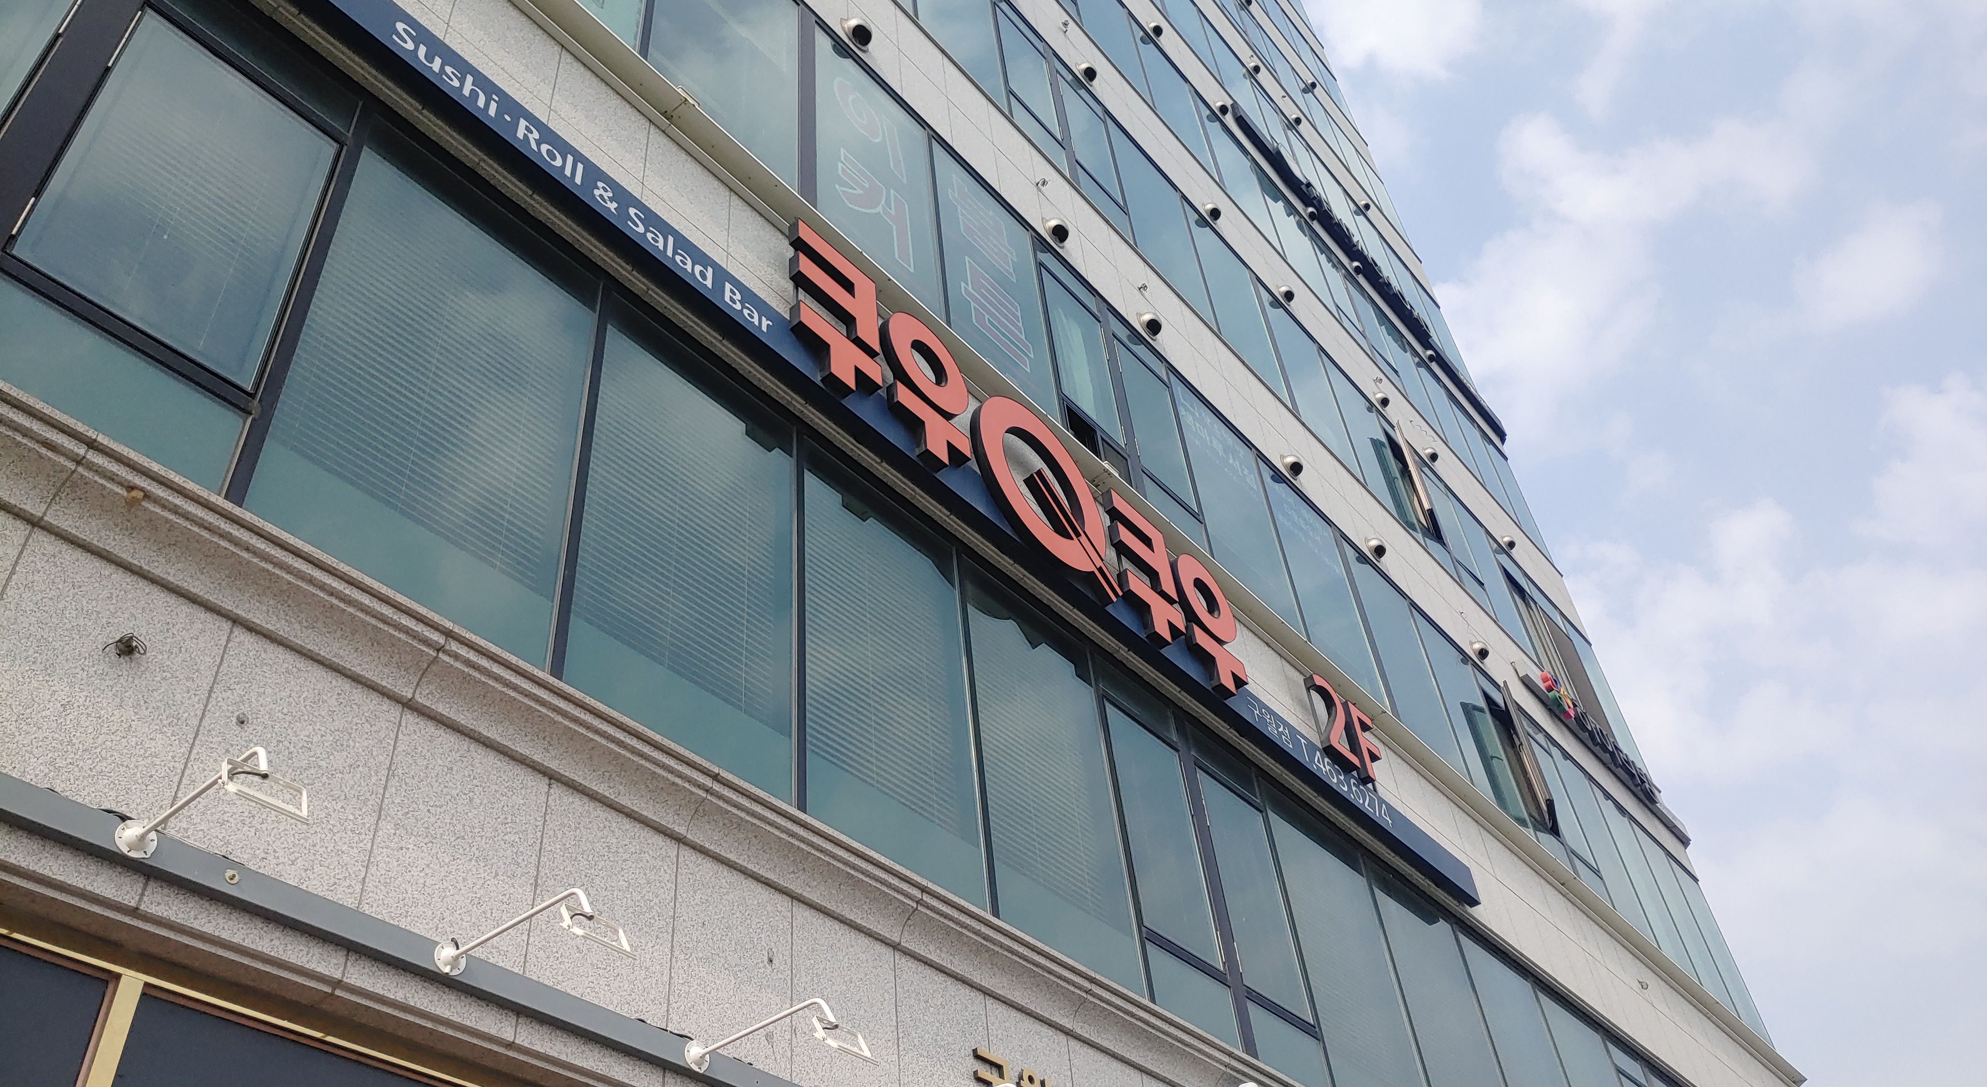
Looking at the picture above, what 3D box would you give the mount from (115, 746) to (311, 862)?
[{"bbox_3d":[-1.803,0.615,3.390,0.660,0.280,0.190,-32,-49,26],"label":"mount"}]

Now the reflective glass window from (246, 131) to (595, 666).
[{"bbox_3d":[-2.010,-0.573,5.507,0.100,2.014,1.129,-32,-49,26],"label":"reflective glass window"}]

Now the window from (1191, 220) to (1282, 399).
[{"bbox_3d":[2.524,-2.532,15.707,0.100,2.223,1.179,-32,-49,26],"label":"window"}]

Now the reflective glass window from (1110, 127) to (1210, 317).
[{"bbox_3d":[1.782,-3.489,16.120,0.100,2.359,1.308,-32,-49,25],"label":"reflective glass window"}]

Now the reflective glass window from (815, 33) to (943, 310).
[{"bbox_3d":[-0.805,-2.611,10.373,0.100,2.226,1.191,-32,-49,25],"label":"reflective glass window"}]

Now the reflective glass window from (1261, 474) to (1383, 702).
[{"bbox_3d":[2.732,0.339,12.446,0.100,1.995,1.210,-33,-50,25],"label":"reflective glass window"}]

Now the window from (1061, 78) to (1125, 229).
[{"bbox_3d":[0.932,-3.698,13.954,0.100,1.831,0.654,-33,-50,25],"label":"window"}]

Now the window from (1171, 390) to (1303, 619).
[{"bbox_3d":[2.137,-0.378,13.171,0.100,2.154,1.320,-32,-49,25],"label":"window"}]

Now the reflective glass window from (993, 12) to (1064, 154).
[{"bbox_3d":[0.357,-4.662,14.871,0.100,1.795,0.835,-32,-49,25],"label":"reflective glass window"}]

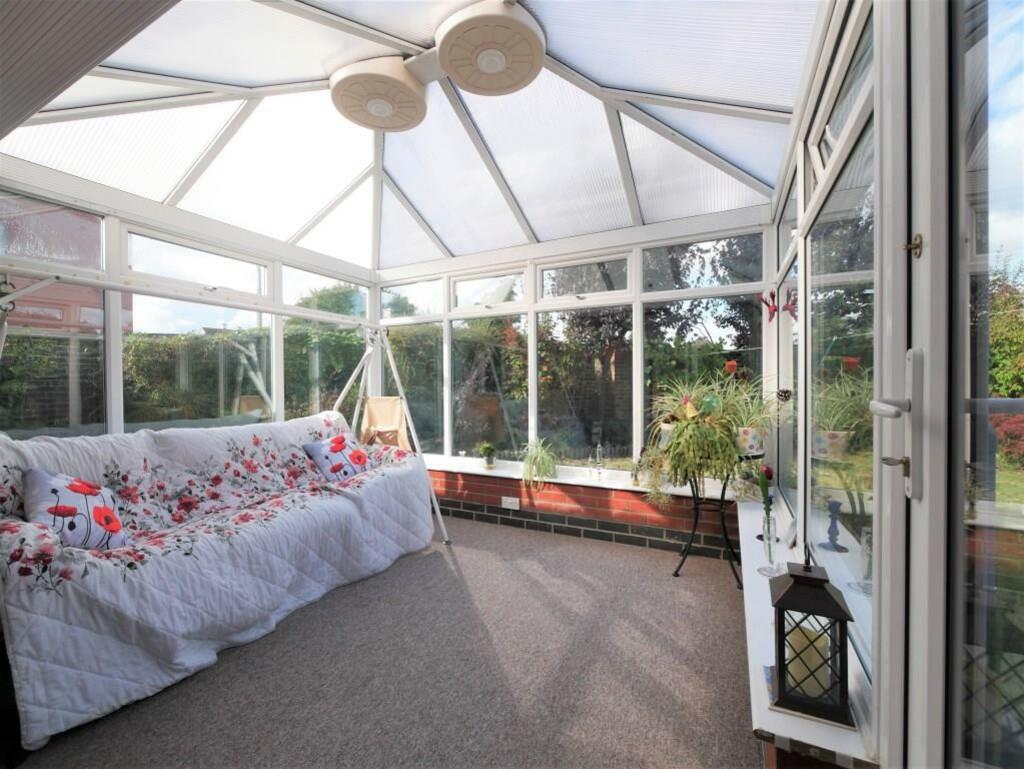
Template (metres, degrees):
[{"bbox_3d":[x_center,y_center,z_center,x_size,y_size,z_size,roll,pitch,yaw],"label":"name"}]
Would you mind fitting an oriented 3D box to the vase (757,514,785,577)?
[{"bbox_3d":[0.976,0.600,1.561,0.100,0.215,0.100,0,0,25],"label":"vase"}]

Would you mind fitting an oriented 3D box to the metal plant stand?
[{"bbox_3d":[1.177,0.749,2.456,0.550,0.720,0.540,0,0,25],"label":"metal plant stand"}]

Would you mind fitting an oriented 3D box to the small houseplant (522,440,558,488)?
[{"bbox_3d":[0.214,0.593,3.110,0.265,0.365,0.260,0,0,0],"label":"small houseplant"}]

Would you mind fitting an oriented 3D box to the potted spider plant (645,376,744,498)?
[{"bbox_3d":[1.026,0.292,2.330,0.480,0.660,0.440,0,0,25],"label":"potted spider plant"}]

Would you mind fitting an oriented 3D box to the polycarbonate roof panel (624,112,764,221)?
[{"bbox_3d":[1.105,-1.301,2.413,0.805,0.035,0.895,0,-22,25],"label":"polycarbonate roof panel"}]

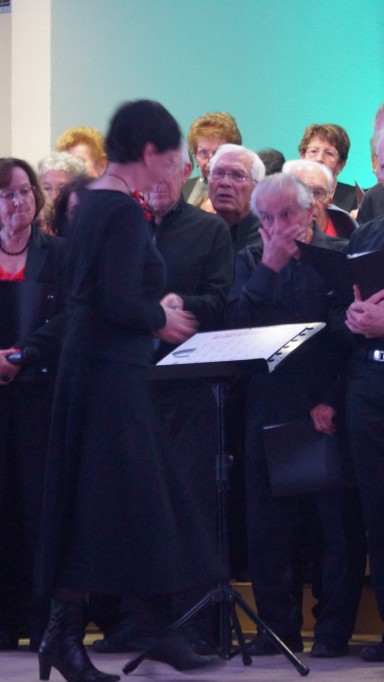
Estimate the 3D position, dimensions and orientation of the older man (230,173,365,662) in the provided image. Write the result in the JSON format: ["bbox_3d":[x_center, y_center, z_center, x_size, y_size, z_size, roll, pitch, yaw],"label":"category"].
[{"bbox_3d":[0.341,0.236,7.121,0.480,1.606,0.380,-1,-3,19],"label":"older man"}]

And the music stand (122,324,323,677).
[{"bbox_3d":[0.108,0.477,6.527,0.580,1.063,0.550,-3,-4,43],"label":"music stand"}]

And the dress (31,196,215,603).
[{"bbox_3d":[-0.200,0.146,6.280,0.520,1.196,0.480,1,-3,-21],"label":"dress"}]

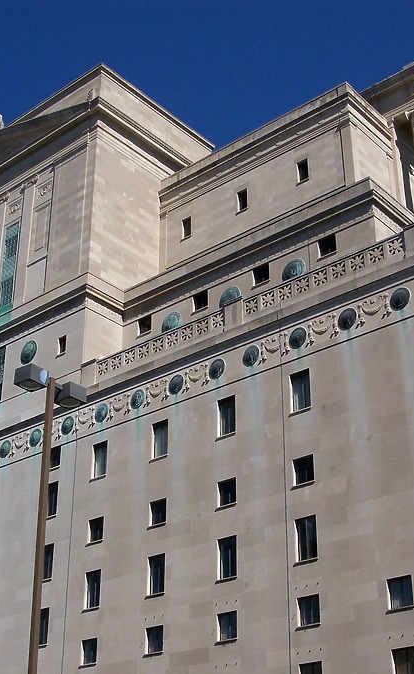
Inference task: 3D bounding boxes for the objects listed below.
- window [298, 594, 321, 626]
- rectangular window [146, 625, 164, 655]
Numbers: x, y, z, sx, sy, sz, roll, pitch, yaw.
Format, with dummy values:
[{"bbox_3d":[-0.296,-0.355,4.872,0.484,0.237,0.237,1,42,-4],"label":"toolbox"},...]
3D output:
[{"bbox_3d":[5.051,13.365,48.024,1.352,1.440,0.300,-22,-35,35],"label":"window"},{"bbox_3d":[-2.569,15.514,50.490,1.219,1.350,0.260,-22,-35,35],"label":"rectangular window"}]

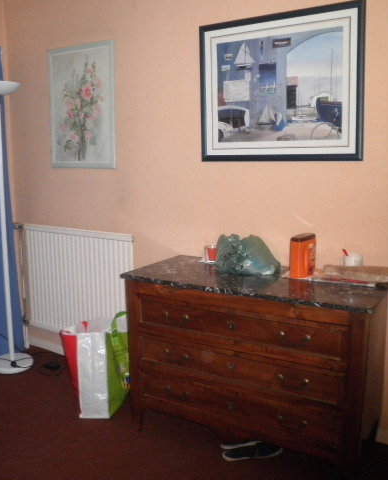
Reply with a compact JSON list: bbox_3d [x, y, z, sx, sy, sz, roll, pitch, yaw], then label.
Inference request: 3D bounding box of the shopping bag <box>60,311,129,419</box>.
[{"bbox_3d":[-0.526,0.684,2.777,0.215,0.510,0.390,2,9,10],"label":"shopping bag"}]

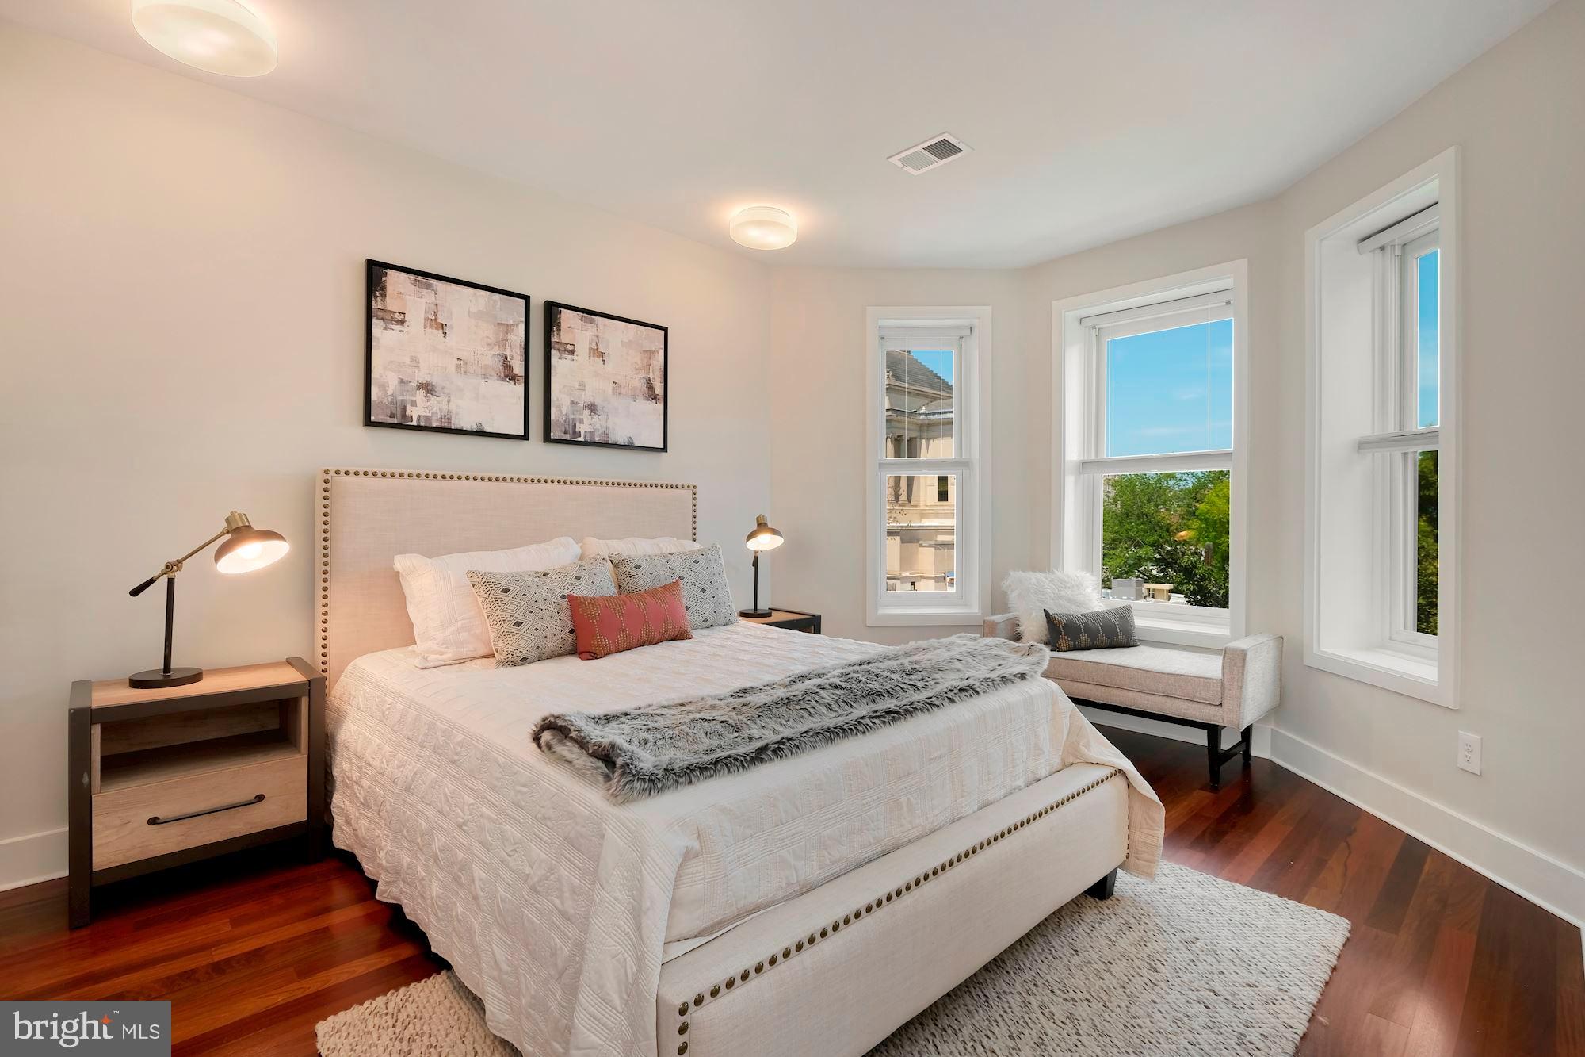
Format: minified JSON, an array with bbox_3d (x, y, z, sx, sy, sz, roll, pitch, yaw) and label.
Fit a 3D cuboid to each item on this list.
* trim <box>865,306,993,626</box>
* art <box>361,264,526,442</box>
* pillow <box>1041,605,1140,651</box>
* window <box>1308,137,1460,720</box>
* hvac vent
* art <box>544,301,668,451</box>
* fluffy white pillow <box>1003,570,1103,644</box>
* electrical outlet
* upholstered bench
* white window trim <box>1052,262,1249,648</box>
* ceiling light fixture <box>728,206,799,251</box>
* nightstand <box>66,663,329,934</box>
[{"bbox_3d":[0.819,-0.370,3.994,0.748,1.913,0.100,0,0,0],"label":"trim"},{"bbox_3d":[-1.451,-0.730,2.821,0.633,0.658,0.035,0,0,-41],"label":"art"},{"bbox_3d":[1.531,0.510,3.380,0.470,0.270,0.120,0,-38,-10],"label":"pillow"},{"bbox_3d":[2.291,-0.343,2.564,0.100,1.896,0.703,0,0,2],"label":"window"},{"bbox_3d":[0.581,-1.571,2.771,0.200,0.015,0.285,0,0,-44],"label":"hvac vent"},{"bbox_3d":[-0.911,-0.728,3.290,0.646,0.658,0.035,0,0,-41],"label":"art"},{"bbox_3d":[1.389,0.419,3.520,0.460,0.410,0.180,0,-22,-22],"label":"fluffy white pillow"},{"bbox_3d":[2.199,0.729,2.140,0.010,0.116,0.072,0,0,2],"label":"electrical outlet"},{"bbox_3d":[1.657,0.792,3.340,0.520,0.605,1.225,0,0,-43],"label":"upholstered bench"},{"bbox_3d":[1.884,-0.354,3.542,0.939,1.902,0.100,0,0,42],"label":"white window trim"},{"bbox_3d":[-0.151,-1.525,3.356,0.345,0.080,0.345,0,0,0],"label":"ceiling light fixture"},{"bbox_3d":[-1.936,0.792,2.173,0.575,0.605,0.420,0,0,-42],"label":"nightstand"}]

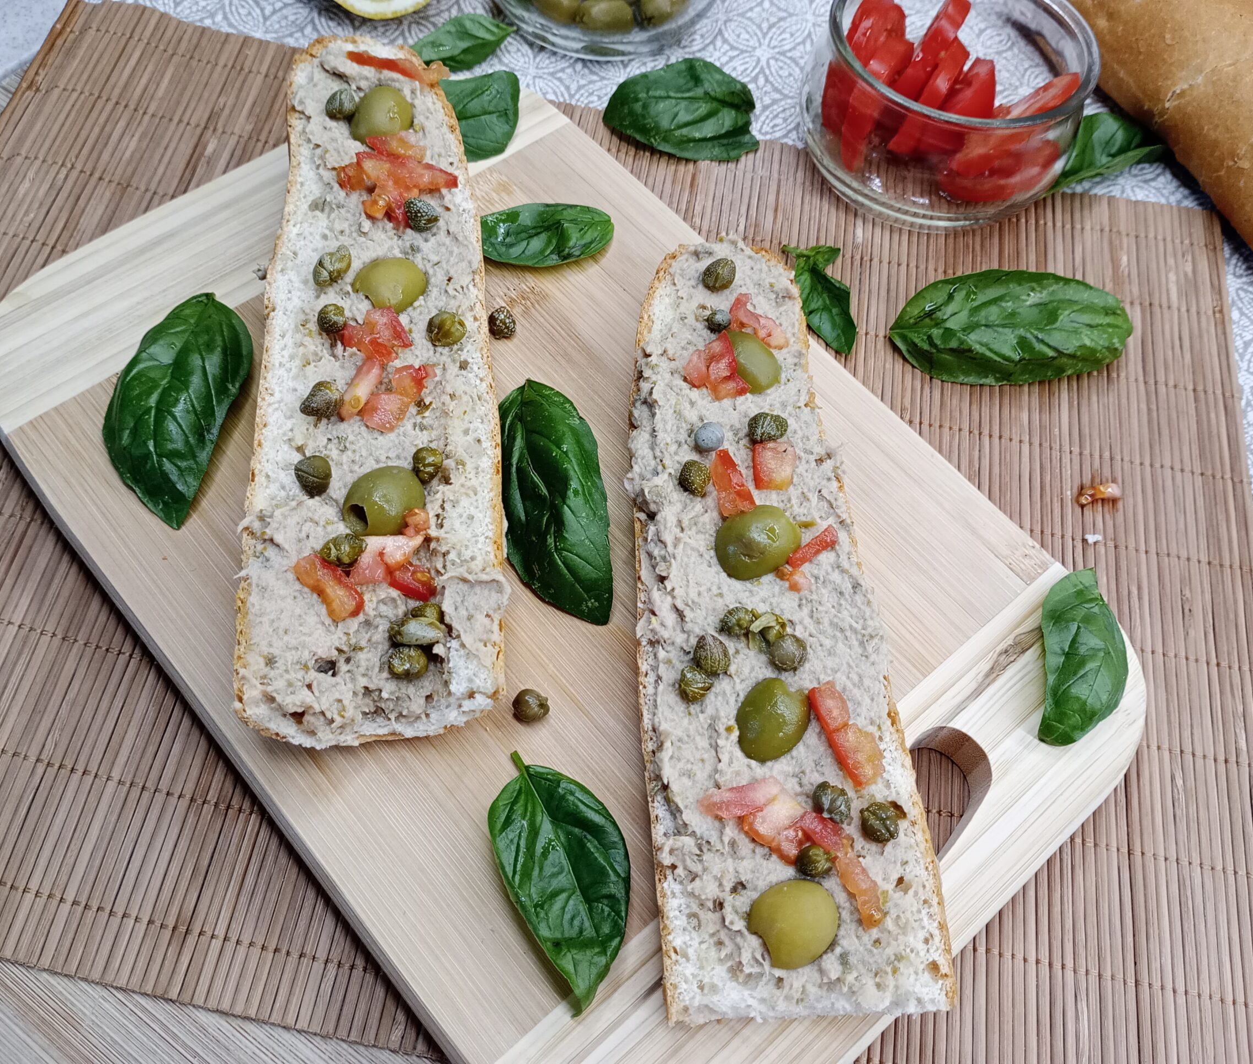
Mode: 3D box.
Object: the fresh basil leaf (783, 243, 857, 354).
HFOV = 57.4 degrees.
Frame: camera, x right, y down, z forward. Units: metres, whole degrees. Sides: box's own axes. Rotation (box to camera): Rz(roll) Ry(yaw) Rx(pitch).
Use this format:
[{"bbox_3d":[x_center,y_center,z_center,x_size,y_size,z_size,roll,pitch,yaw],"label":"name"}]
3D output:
[{"bbox_3d":[0.065,-0.076,0.367,0.020,0.018,0.046,-12,63,-10],"label":"fresh basil leaf"}]

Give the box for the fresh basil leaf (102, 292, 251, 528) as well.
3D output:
[{"bbox_3d":[-0.124,-0.035,0.316,0.036,0.014,0.079,-2,62,-5],"label":"fresh basil leaf"}]

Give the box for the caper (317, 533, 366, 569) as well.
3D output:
[{"bbox_3d":[-0.066,0.004,0.265,0.011,0.008,0.009,-16,64,-12],"label":"caper"}]

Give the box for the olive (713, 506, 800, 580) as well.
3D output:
[{"bbox_3d":[0.031,0.002,0.272,0.021,0.017,0.017,-31,68,-18],"label":"olive"}]

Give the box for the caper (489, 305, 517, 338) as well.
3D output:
[{"bbox_3d":[-0.037,-0.062,0.339,0.008,0.008,0.009,-1,62,-4],"label":"caper"}]

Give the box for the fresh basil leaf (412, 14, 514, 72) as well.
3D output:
[{"bbox_3d":[-0.063,-0.175,0.412,0.051,0.011,0.029,-22,65,-14],"label":"fresh basil leaf"}]

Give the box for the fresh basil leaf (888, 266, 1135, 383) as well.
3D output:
[{"bbox_3d":[0.120,-0.063,0.358,0.076,0.014,0.042,-1,62,-3],"label":"fresh basil leaf"}]

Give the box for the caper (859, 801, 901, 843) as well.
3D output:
[{"bbox_3d":[0.054,0.062,0.243,0.009,0.009,0.009,-15,64,-11],"label":"caper"}]

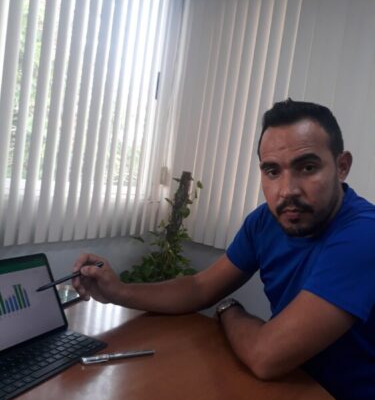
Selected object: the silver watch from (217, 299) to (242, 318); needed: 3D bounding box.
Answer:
[{"bbox_3d":[0.106,0.267,0.930,0.062,0.055,0.043,-34,6,-5],"label":"silver watch"}]

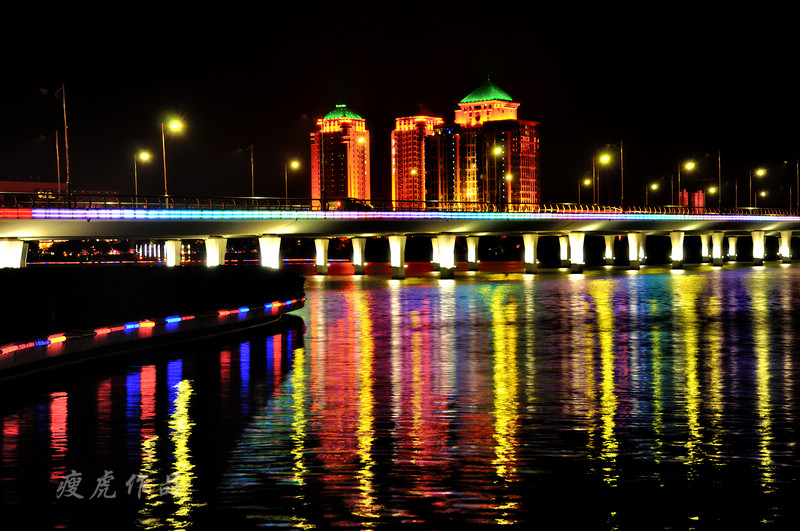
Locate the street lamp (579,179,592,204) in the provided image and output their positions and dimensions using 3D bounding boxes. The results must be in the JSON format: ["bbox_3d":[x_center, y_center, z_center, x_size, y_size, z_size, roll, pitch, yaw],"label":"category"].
[{"bbox_3d":[38.700,-13.480,293.780,2.500,9.600,0.400,0,2,37],"label":"street lamp"}]

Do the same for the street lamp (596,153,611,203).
[{"bbox_3d":[31.720,-12.380,221.080,2.500,9.600,0.400,0,2,36],"label":"street lamp"}]

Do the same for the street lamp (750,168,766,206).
[{"bbox_3d":[68.920,-13.570,271.310,2.500,9.600,0.400,0,2,37],"label":"street lamp"}]

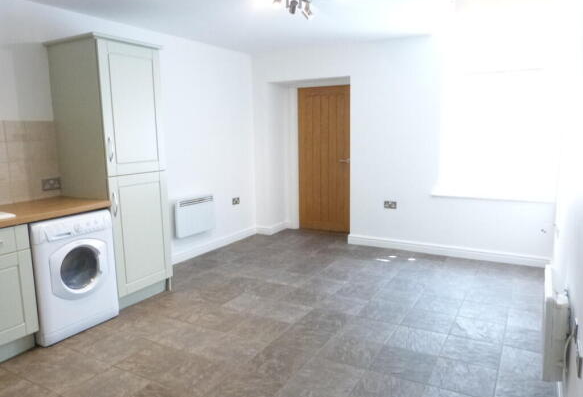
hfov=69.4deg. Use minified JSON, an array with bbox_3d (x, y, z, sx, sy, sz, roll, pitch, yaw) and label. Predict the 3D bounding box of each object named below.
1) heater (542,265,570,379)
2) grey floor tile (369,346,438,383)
[{"bbox_3d":[1.367,0.617,2.190,0.085,0.390,0.600,4,10,31],"label":"heater"},{"bbox_3d":[0.671,0.989,2.520,0.335,0.010,0.335,4,10,29],"label":"grey floor tile"}]

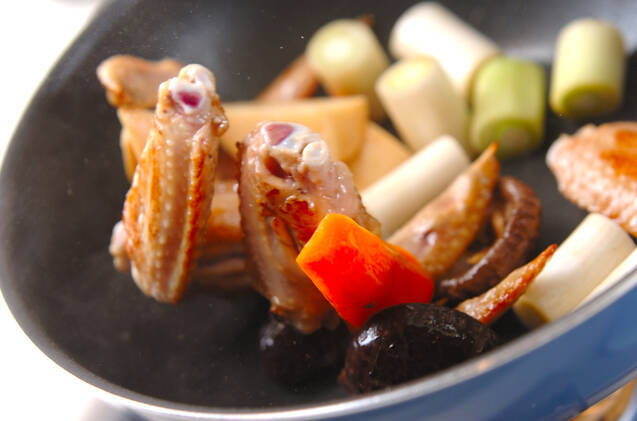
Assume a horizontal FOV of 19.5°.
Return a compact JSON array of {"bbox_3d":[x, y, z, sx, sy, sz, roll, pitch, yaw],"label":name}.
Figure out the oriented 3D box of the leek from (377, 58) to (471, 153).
[{"bbox_3d":[0.033,-0.034,0.592,0.021,0.028,0.021,-23,27,10],"label":"leek"}]

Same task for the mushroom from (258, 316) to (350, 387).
[{"bbox_3d":[-0.003,0.039,0.550,0.033,0.018,0.032,-19,37,7],"label":"mushroom"}]

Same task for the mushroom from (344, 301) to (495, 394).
[{"bbox_3d":[0.027,0.038,0.522,0.044,0.018,0.040,-16,37,5],"label":"mushroom"}]

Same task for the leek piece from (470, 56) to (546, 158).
[{"bbox_3d":[0.060,-0.032,0.580,0.022,0.022,0.025,13,57,-16],"label":"leek piece"}]

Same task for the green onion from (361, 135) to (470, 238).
[{"bbox_3d":[0.027,-0.007,0.567,0.039,0.014,0.014,-35,35,-3],"label":"green onion"}]

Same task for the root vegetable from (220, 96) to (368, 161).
[{"bbox_3d":[-0.008,-0.026,0.602,0.049,0.021,0.021,-13,39,16],"label":"root vegetable"}]

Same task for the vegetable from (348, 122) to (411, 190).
[{"bbox_3d":[0.019,-0.017,0.588,0.030,0.024,0.027,-36,38,-14],"label":"vegetable"}]

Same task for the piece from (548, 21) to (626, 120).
[{"bbox_3d":[0.084,-0.044,0.577,0.021,0.021,0.025,13,62,-16],"label":"piece"}]

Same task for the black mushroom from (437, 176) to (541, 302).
[{"bbox_3d":[0.047,0.006,0.548,0.038,0.016,0.040,24,80,52],"label":"black mushroom"}]

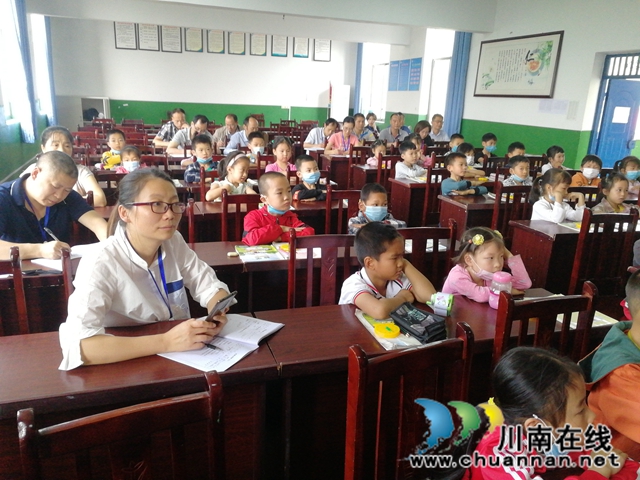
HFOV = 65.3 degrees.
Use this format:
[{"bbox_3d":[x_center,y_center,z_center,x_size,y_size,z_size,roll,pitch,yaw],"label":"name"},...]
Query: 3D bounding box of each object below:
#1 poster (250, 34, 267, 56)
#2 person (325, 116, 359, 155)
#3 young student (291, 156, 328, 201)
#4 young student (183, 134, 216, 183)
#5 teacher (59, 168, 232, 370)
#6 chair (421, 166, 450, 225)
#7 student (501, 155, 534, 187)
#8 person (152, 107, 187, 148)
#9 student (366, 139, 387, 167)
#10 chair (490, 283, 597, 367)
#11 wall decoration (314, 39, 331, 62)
[{"bbox_3d":[-1.596,-5.102,13.015,0.419,0.552,0.025,-3,17,-19],"label":"poster"},{"bbox_3d":[0.280,-1.129,7.196,0.540,1.265,0.650,-3,17,-18],"label":"person"},{"bbox_3d":[-0.092,-0.153,3.984,0.380,1.039,0.500,-3,17,-19],"label":"young student"},{"bbox_3d":[-1.091,-0.371,4.526,0.400,1.137,0.600,-3,16,-17],"label":"young student"},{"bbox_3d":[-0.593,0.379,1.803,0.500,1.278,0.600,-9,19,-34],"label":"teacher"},{"bbox_3d":[1.209,-0.161,4.527,0.400,0.967,0.440,-3,17,-19],"label":"chair"},{"bbox_3d":[1.782,-0.248,4.703,0.420,1.085,0.500,-3,17,-18],"label":"student"},{"bbox_3d":[-2.338,-1.427,7.860,0.520,1.276,0.750,-3,16,-17],"label":"person"},{"bbox_3d":[0.669,-0.750,6.256,0.360,1.001,0.480,-3,17,-19],"label":"student"},{"bbox_3d":[0.798,0.665,1.577,0.411,0.971,0.440,-3,17,-19],"label":"chair"},{"bbox_3d":[0.077,-5.204,13.648,0.490,0.596,0.030,-3,16,-17],"label":"wall decoration"}]

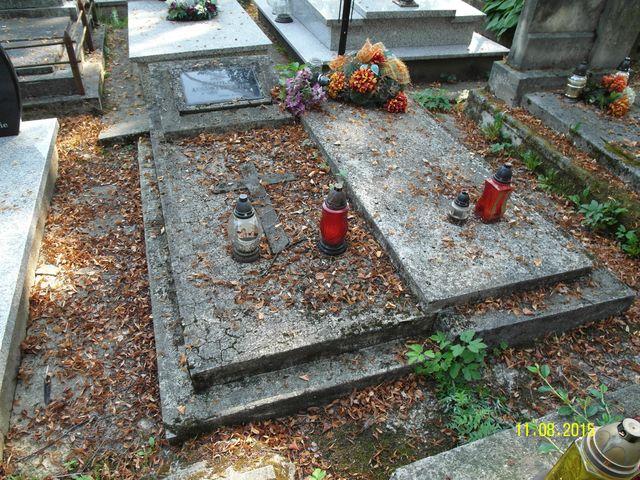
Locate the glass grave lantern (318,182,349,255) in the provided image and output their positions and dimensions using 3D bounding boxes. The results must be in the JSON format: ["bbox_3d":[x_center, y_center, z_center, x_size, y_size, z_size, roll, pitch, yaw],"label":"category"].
[{"bbox_3d":[0.059,-0.076,1.750,0.112,0.310,0.112,3,42,-2],"label":"glass grave lantern"}]

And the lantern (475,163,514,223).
[{"bbox_3d":[0.770,-0.207,1.935,0.091,0.240,0.091,-10,44,-16],"label":"lantern"}]

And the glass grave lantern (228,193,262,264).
[{"bbox_3d":[-0.284,-0.042,1.695,0.122,0.290,0.122,-10,44,-16],"label":"glass grave lantern"}]

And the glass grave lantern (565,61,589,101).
[{"bbox_3d":[1.542,-0.941,2.630,0.110,0.220,0.110,-10,44,-16],"label":"glass grave lantern"}]

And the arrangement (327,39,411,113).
[{"bbox_3d":[0.283,-1.011,2.719,0.504,0.342,0.336,-10,44,-16],"label":"arrangement"}]

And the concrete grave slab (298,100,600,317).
[{"bbox_3d":[0.474,-0.357,2.298,0.768,0.056,1.692,-10,44,-16],"label":"concrete grave slab"}]

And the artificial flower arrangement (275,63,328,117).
[{"bbox_3d":[-0.108,-0.890,2.614,0.300,0.264,0.216,-10,44,-16],"label":"artificial flower arrangement"}]

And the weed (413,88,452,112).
[{"bbox_3d":[0.741,-0.951,2.969,0.264,0.120,0.216,-10,44,-16],"label":"weed"}]

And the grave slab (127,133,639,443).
[{"bbox_3d":[0.108,-0.184,2.224,1.848,0.188,1.854,-10,44,-16],"label":"grave slab"}]

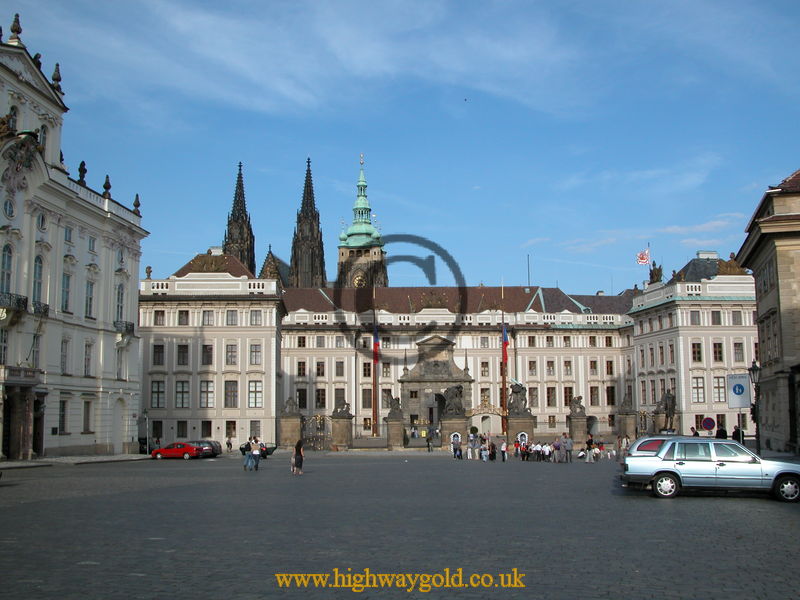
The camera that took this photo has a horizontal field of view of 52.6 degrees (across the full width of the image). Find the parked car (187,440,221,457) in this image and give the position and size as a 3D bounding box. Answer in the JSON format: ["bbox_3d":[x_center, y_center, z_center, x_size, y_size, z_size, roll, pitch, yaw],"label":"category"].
[{"bbox_3d":[-18.159,13.658,74.000,1.750,1.480,4.400,7,-11,-42],"label":"parked car"}]

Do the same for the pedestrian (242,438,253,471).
[{"bbox_3d":[-7.918,8.001,42.000,0.550,1.760,0.420,1,-8,-8],"label":"pedestrian"}]

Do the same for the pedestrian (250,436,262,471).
[{"bbox_3d":[-7.477,7.986,42.000,0.580,1.750,0.420,1,-8,-8],"label":"pedestrian"}]

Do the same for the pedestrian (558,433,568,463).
[{"bbox_3d":[9.732,8.782,48.000,0.500,1.760,0.360,6,-10,-37],"label":"pedestrian"}]

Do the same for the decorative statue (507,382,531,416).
[{"bbox_3d":[14.210,11.932,97.000,2.800,4.000,2.400,0,-8,-6],"label":"decorative statue"}]

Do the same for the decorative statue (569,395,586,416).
[{"bbox_3d":[18.044,10.796,82.000,1.600,2.150,1.300,0,-8,-6],"label":"decorative statue"}]

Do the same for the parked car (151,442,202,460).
[{"bbox_3d":[-17.837,12.048,64.500,4.000,1.380,1.700,-2,-8,14],"label":"parked car"}]

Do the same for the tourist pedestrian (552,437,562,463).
[{"bbox_3d":[9.392,8.975,48.300,0.500,1.580,0.360,-5,-9,30],"label":"tourist pedestrian"}]

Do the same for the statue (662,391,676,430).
[{"bbox_3d":[20.323,8.333,61.000,1.000,3.020,0.850,-3,-8,17],"label":"statue"}]

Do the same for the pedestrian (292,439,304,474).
[{"bbox_3d":[-4.969,7.749,39.800,0.550,1.660,0.420,1,-8,-8],"label":"pedestrian"}]

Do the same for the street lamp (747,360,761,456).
[{"bbox_3d":[15.866,5.051,36.000,0.600,4.650,0.600,0,-8,0],"label":"street lamp"}]

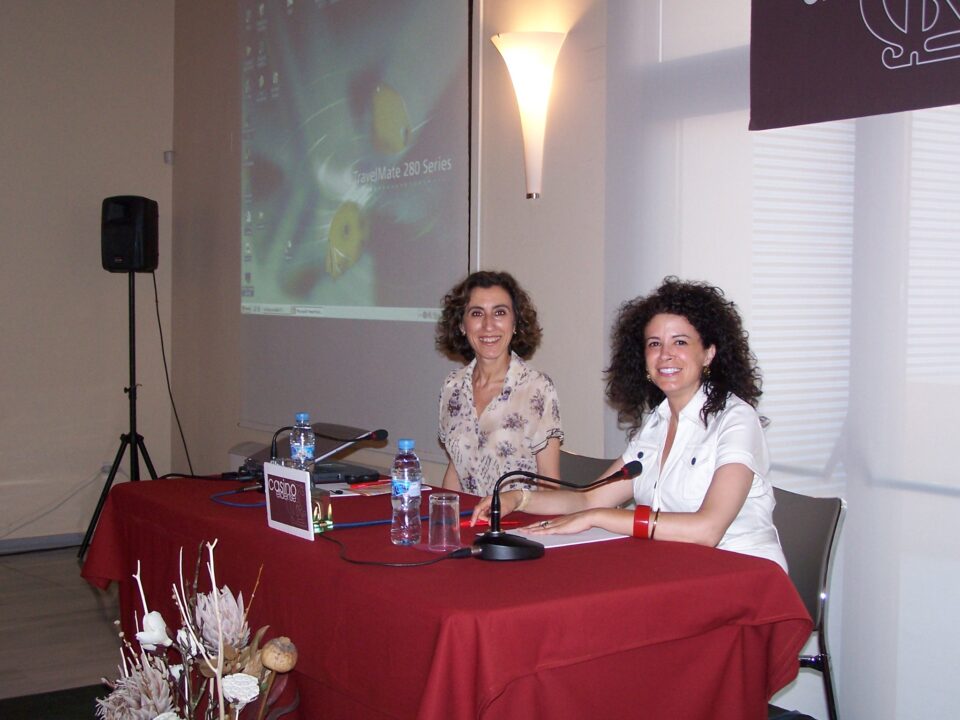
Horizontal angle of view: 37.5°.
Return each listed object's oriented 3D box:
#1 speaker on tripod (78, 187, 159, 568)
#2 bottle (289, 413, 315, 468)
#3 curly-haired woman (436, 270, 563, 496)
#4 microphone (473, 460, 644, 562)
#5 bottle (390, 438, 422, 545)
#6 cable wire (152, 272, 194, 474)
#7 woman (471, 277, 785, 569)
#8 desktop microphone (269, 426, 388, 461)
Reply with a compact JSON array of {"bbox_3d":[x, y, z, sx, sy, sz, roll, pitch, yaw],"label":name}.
[{"bbox_3d":[-1.779,0.093,7.199,0.520,1.854,0.520,2,4,27],"label":"speaker on tripod"},{"bbox_3d":[-0.412,0.224,3.268,0.058,0.203,0.058,0,3,0],"label":"bottle"},{"bbox_3d":[-0.020,0.422,3.624,0.460,1.262,0.600,3,4,35],"label":"curly-haired woman"},{"bbox_3d":[0.152,0.288,2.754,0.405,0.145,0.125,-2,4,-34],"label":"microphone"},{"bbox_3d":[-0.144,0.254,2.769,0.058,0.203,0.058,0,3,0],"label":"bottle"},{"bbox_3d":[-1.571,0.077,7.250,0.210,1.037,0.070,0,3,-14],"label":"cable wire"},{"bbox_3d":[0.335,0.454,3.027,0.630,1.258,0.530,-2,4,-42],"label":"woman"},{"bbox_3d":[-0.382,0.244,3.493,0.395,0.138,0.120,-2,4,-34],"label":"desktop microphone"}]

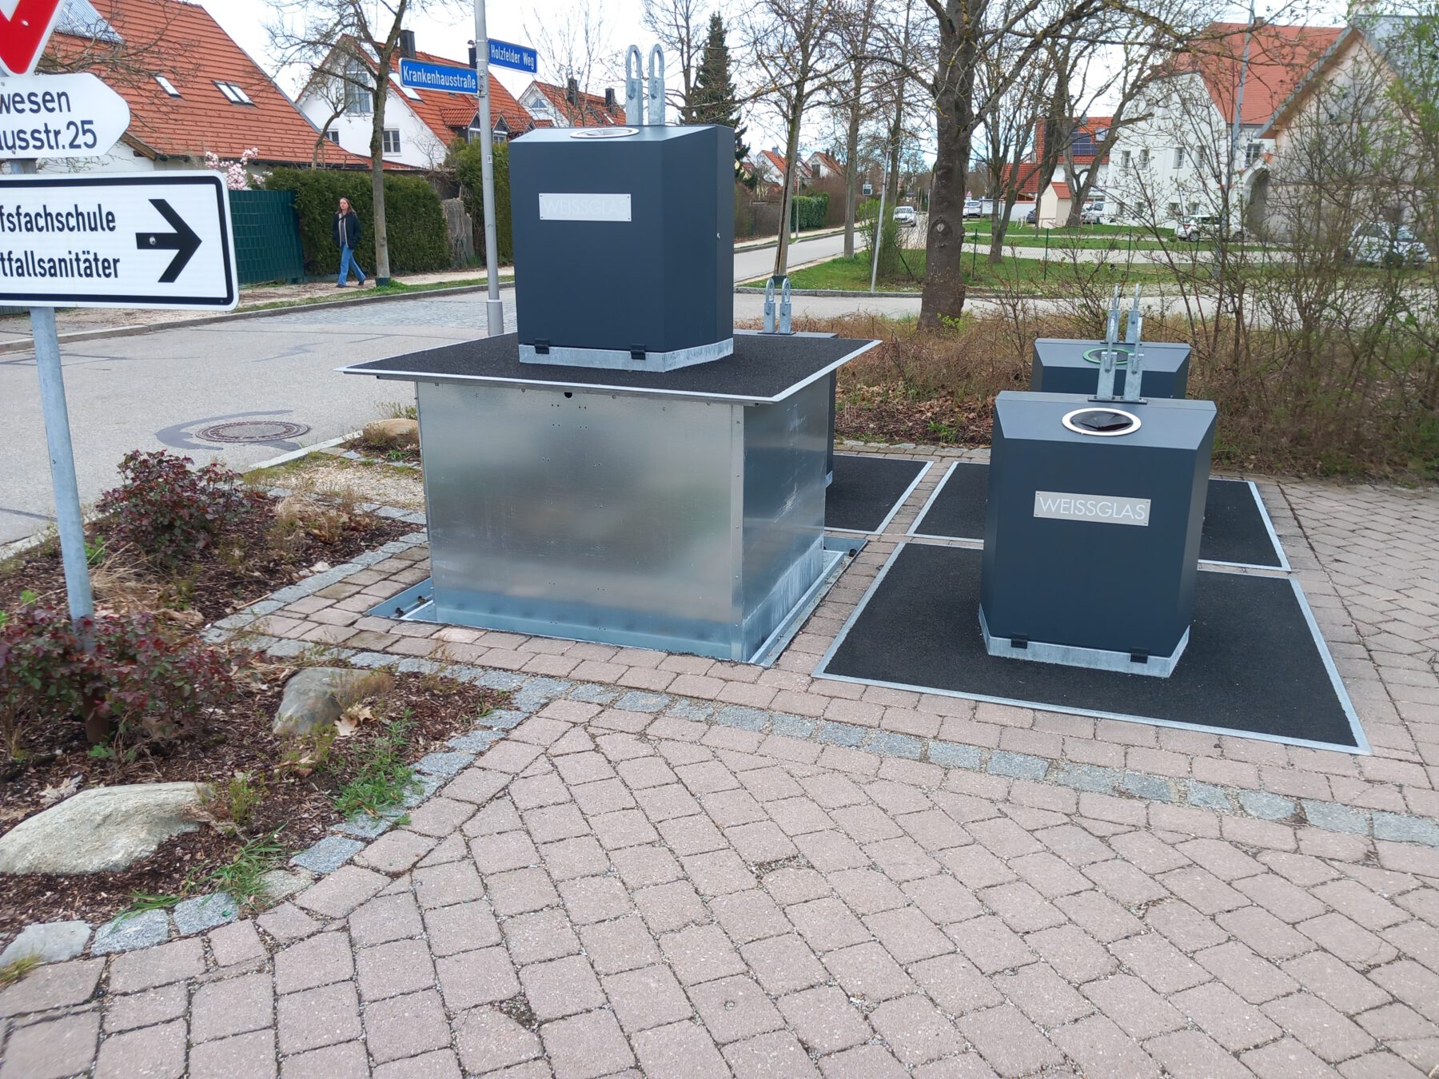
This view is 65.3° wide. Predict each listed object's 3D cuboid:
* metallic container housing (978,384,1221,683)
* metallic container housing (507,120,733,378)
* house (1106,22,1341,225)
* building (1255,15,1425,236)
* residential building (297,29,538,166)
[{"bbox_3d":[1.397,-0.051,4.216,0.779,0.894,0.604,6,18,18],"label":"metallic container housing"},{"bbox_3d":[-0.401,-1.180,4.515,0.779,0.894,0.604,6,18,18],"label":"metallic container housing"},{"bbox_3d":[44.630,-31.927,87.783,21.000,15.000,14.900,-3,17,-10],"label":"house"},{"bbox_3d":[42.210,-26.566,74.170,9.800,13.100,14.000,9,19,28],"label":"building"},{"bbox_3d":[-16.991,-23.300,65.973,11.000,9.650,16.300,5,18,14],"label":"residential building"}]

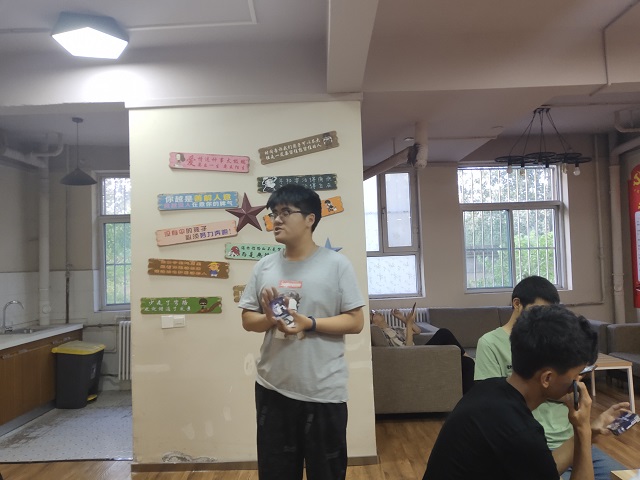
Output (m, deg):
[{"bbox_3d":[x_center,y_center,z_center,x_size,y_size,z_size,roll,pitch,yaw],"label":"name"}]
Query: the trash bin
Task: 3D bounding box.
[{"bbox_3d":[-2.619,1.475,5.259,0.410,0.640,0.370,-2,-3,2],"label":"trash bin"}]

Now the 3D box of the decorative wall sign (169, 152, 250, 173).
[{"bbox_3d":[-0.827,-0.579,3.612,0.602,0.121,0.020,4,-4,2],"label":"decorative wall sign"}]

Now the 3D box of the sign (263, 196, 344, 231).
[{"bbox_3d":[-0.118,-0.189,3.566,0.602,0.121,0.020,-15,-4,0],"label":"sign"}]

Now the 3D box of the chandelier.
[{"bbox_3d":[2.288,-1.004,4.948,0.990,0.706,0.900,-2,-3,2],"label":"chandelier"}]

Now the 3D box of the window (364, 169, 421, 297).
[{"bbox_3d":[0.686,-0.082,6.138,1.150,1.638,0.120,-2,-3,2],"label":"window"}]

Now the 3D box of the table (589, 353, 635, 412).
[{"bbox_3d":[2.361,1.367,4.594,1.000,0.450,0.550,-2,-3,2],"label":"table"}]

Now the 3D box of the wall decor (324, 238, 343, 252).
[{"bbox_3d":[0.064,0.080,3.483,0.200,0.190,0.035,-2,-3,2],"label":"wall decor"}]

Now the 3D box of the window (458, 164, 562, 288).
[{"bbox_3d":[2.596,-0.142,6.500,1.480,1.740,0.150,-2,-4,-3],"label":"window"}]

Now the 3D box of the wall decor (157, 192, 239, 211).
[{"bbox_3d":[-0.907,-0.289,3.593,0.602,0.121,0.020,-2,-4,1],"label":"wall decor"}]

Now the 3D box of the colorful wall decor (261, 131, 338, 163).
[{"bbox_3d":[-0.153,-0.674,3.533,0.583,0.114,0.020,-13,-3,1],"label":"colorful wall decor"}]

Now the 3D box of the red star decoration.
[{"bbox_3d":[-0.541,-0.199,3.557,0.315,0.300,0.045,-6,-4,1],"label":"red star decoration"}]

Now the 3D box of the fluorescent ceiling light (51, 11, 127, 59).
[{"bbox_3d":[-1.591,-1.413,3.366,0.505,0.105,0.495,-2,-4,1],"label":"fluorescent ceiling light"}]

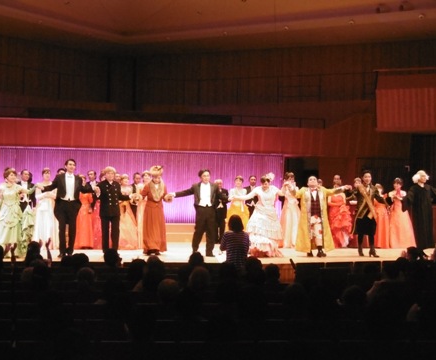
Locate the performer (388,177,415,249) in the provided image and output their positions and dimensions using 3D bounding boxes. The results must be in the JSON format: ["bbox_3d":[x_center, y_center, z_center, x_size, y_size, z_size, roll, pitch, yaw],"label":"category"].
[{"bbox_3d":[4.307,0.759,19.100,0.660,1.681,0.560,1,-1,-5],"label":"performer"}]

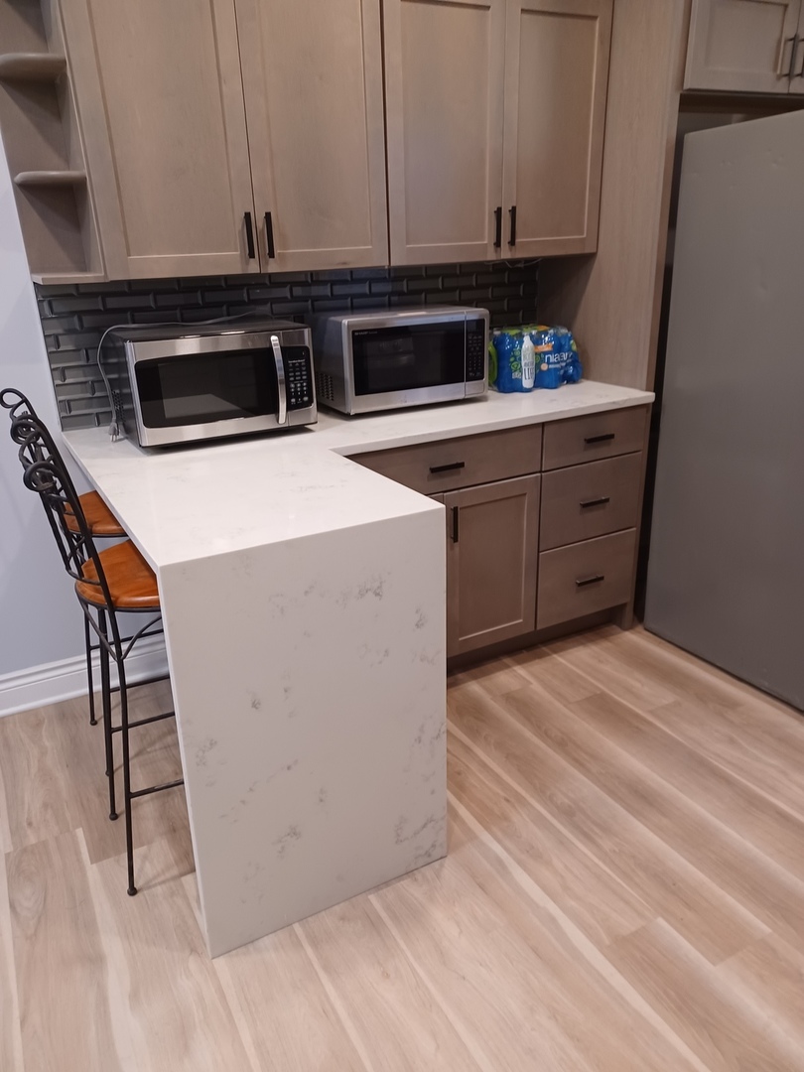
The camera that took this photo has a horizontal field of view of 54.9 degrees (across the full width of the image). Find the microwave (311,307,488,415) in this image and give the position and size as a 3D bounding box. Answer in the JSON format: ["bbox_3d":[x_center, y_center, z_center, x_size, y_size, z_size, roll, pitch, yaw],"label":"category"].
[{"bbox_3d":[-0.028,-0.602,2.590,0.520,0.297,0.370,-13,24,-27],"label":"microwave"}]

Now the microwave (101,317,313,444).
[{"bbox_3d":[-0.568,-0.464,2.289,0.515,0.292,0.413,-13,24,-27],"label":"microwave"}]

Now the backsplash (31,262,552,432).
[{"bbox_3d":[-0.251,-0.713,2.692,1.816,0.442,0.015,-13,24,-27],"label":"backsplash"}]

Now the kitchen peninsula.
[{"bbox_3d":[0.067,0.119,2.427,1.790,0.932,1.240,-13,24,-27],"label":"kitchen peninsula"}]

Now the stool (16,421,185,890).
[{"bbox_3d":[-0.589,0.264,1.897,0.459,1.091,0.433,-13,24,-27],"label":"stool"}]

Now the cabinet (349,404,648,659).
[{"bbox_3d":[0.179,-0.019,2.812,1.224,0.902,0.650,-13,24,-27],"label":"cabinet"}]

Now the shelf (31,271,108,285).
[{"bbox_3d":[-0.907,-0.704,2.105,0.149,0.020,0.324,-13,24,-27],"label":"shelf"}]

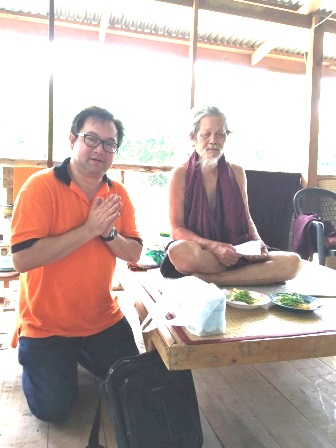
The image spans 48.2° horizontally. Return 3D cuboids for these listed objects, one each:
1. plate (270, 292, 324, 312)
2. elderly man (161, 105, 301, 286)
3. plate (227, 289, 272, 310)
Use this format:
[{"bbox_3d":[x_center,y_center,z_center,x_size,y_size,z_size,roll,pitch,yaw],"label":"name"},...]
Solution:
[{"bbox_3d":[0.487,0.301,1.420,0.205,0.045,0.205,3,7,0],"label":"plate"},{"bbox_3d":[0.310,-0.170,1.950,0.700,0.840,0.580,1,7,-16],"label":"elderly man"},{"bbox_3d":[0.304,0.293,1.435,0.200,0.045,0.200,3,7,0],"label":"plate"}]

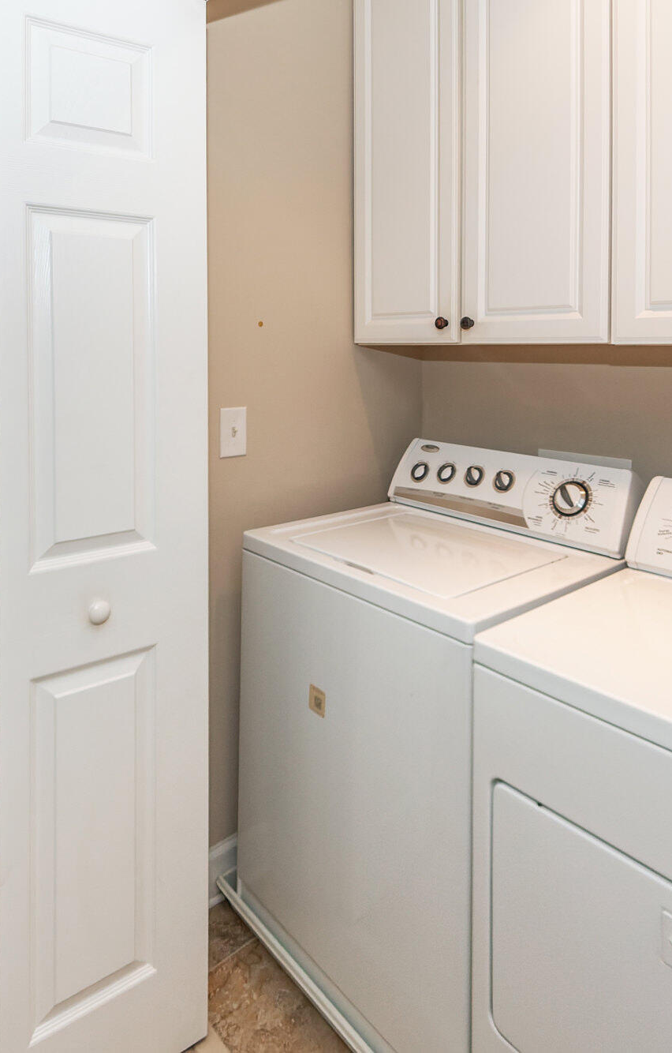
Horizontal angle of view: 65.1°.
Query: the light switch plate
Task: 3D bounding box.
[{"bbox_3d":[-0.259,-0.238,1.335,0.077,0.121,0.016,-7,10,-40],"label":"light switch plate"}]

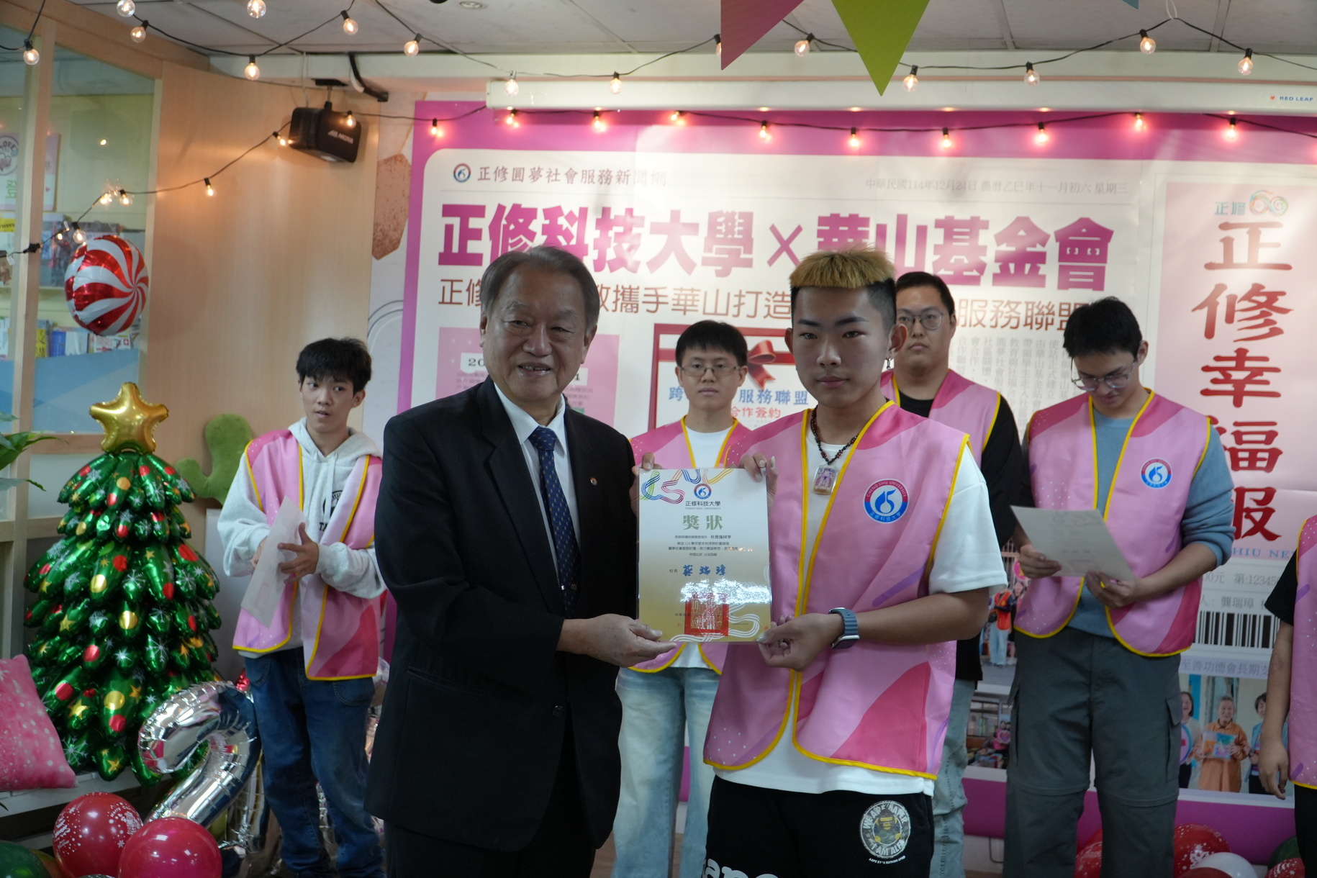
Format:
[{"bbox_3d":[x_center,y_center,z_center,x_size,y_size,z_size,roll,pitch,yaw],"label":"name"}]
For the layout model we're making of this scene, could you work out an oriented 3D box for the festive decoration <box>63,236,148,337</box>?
[{"bbox_3d":[-1.749,-0.482,4.280,0.220,0.320,0.320,4,1,16],"label":"festive decoration"}]

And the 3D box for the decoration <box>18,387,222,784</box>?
[{"bbox_3d":[-1.569,0.393,3.970,0.550,1.100,0.550,3,1,-22],"label":"decoration"}]

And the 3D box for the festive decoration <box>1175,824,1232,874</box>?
[{"bbox_3d":[1.675,1.341,4.250,0.260,0.275,0.260,4,1,22],"label":"festive decoration"}]

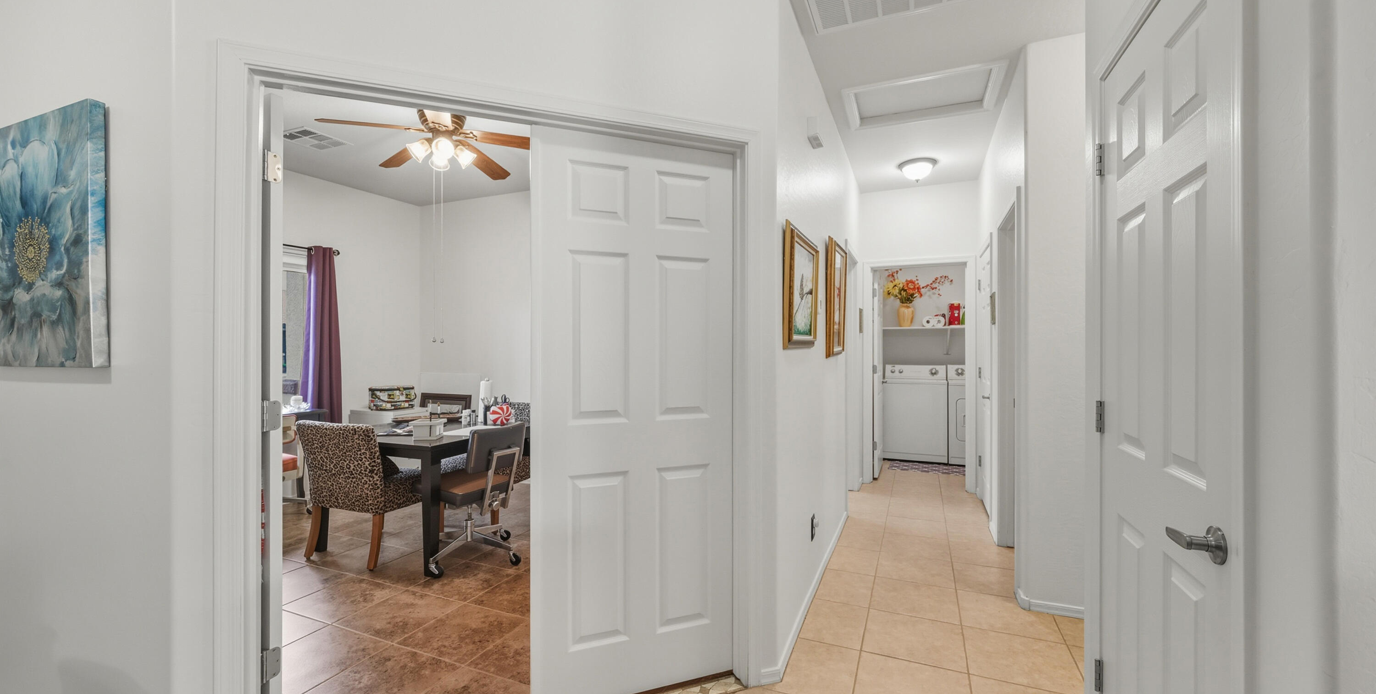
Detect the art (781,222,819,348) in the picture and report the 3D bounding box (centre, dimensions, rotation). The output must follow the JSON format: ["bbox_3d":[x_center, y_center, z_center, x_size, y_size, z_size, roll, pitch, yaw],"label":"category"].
[{"bbox_3d":[0.545,-0.249,2.477,0.042,0.530,0.680,0,0,23],"label":"art"}]

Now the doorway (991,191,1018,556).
[{"bbox_3d":[1.907,0.251,3.104,0.130,2.070,0.790,0,0,23],"label":"doorway"}]

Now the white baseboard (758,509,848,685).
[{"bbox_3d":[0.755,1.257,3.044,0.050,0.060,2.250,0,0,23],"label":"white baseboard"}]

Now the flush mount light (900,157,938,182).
[{"bbox_3d":[1.820,-1.383,4.232,0.285,0.148,0.285,0,0,23],"label":"flush mount light"}]

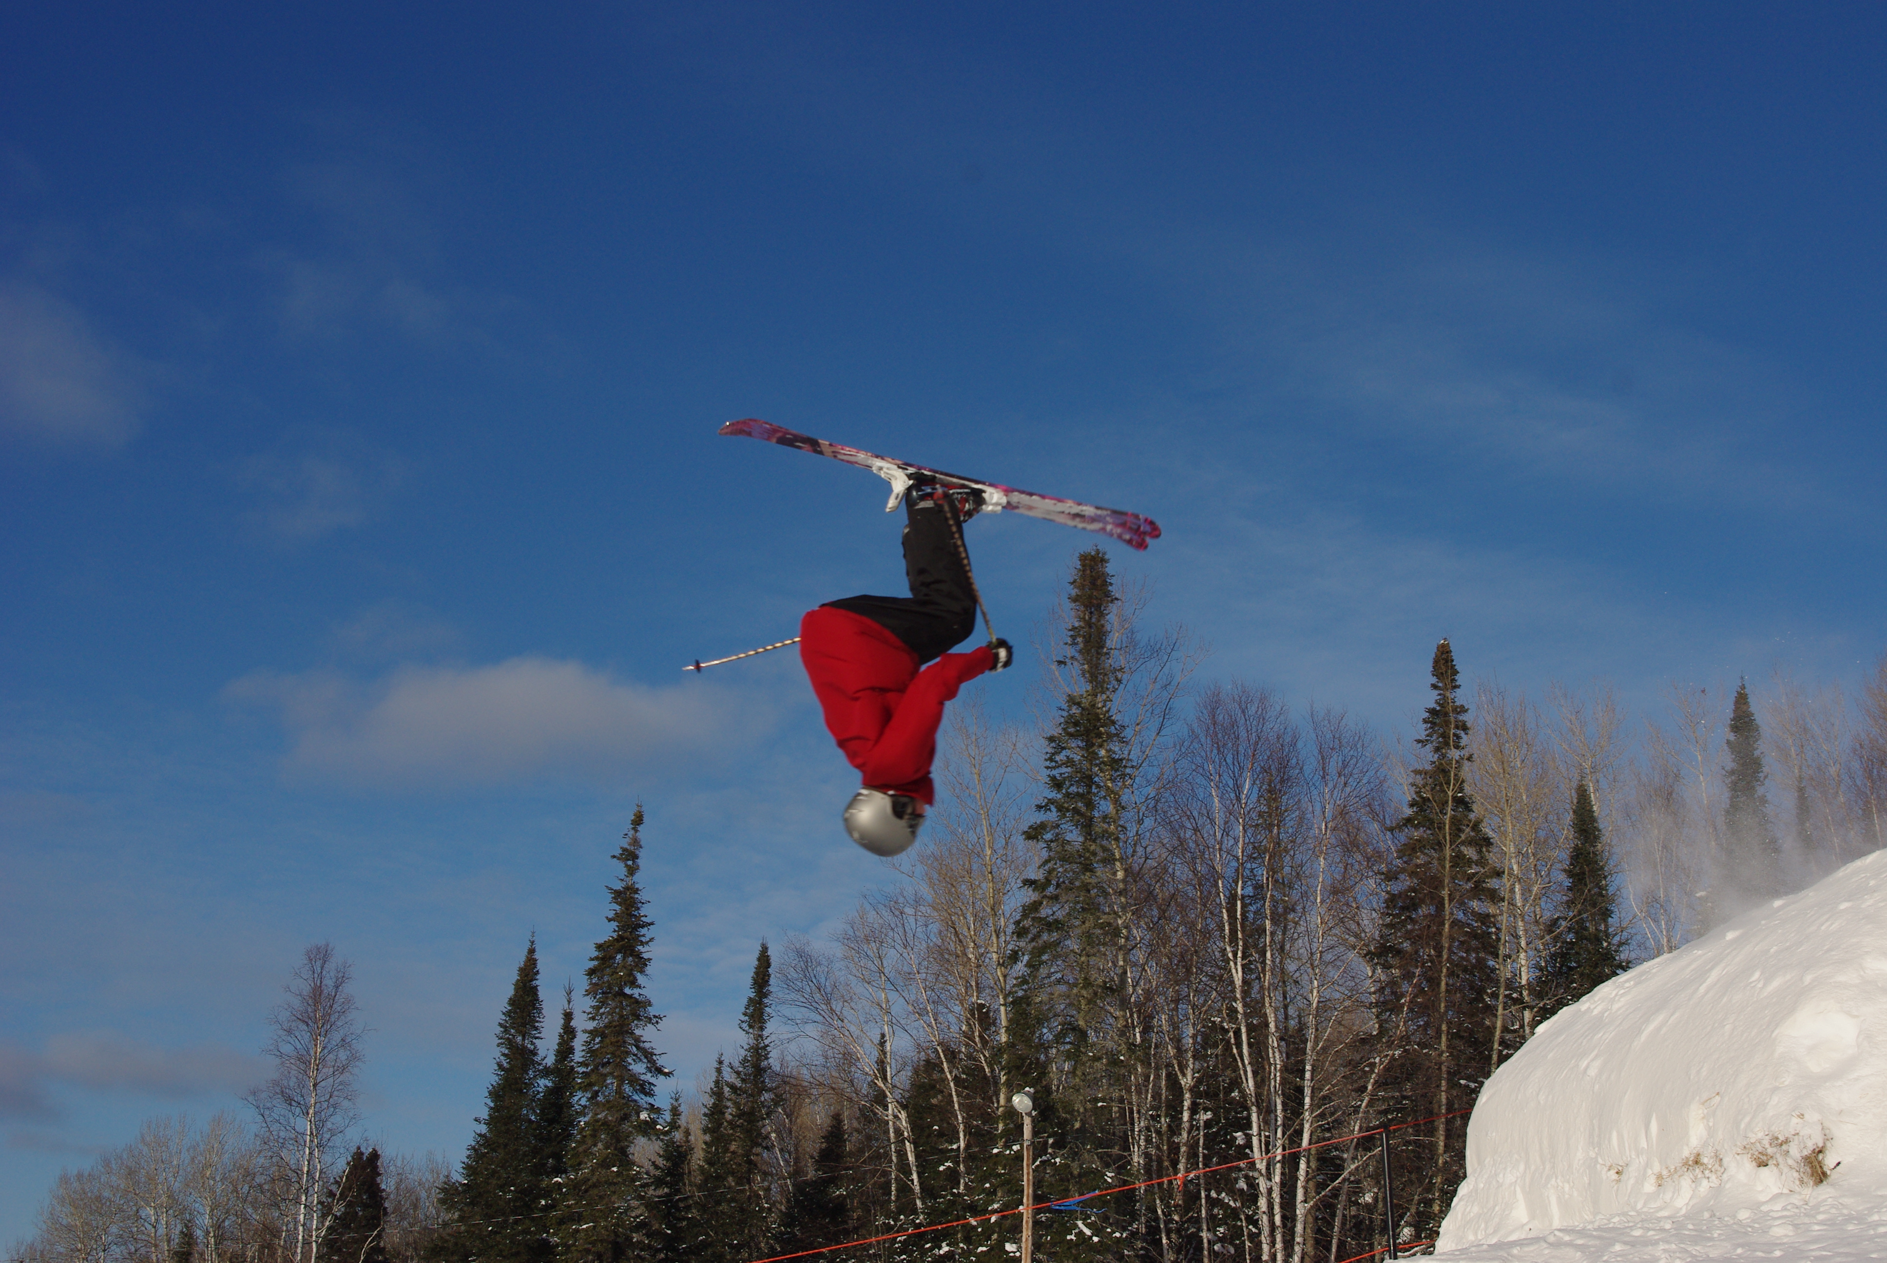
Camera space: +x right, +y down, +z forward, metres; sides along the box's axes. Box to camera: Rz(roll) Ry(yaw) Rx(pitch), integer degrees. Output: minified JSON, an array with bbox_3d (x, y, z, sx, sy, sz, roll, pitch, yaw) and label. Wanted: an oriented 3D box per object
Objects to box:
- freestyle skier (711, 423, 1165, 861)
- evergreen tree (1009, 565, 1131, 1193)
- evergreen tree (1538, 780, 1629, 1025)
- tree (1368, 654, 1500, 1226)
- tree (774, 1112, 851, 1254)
[{"bbox_3d":[-0.173,0.085,8.700,1.660,1.420,0.720,15,0,0],"label":"freestyle skier"},{"bbox_3d":[2.267,4.372,41.000,2.400,12.000,2.400,1,-13,0],"label":"evergreen tree"},{"bbox_3d":[11.699,6.301,44.000,2.040,7.210,2.040,1,-13,0],"label":"evergreen tree"},{"bbox_3d":[8.010,5.012,39.000,2.290,9.990,2.290,1,-13,0],"label":"tree"},{"bbox_3d":[-2.339,10.966,47.000,1.720,3.210,1.720,1,-13,0],"label":"tree"}]

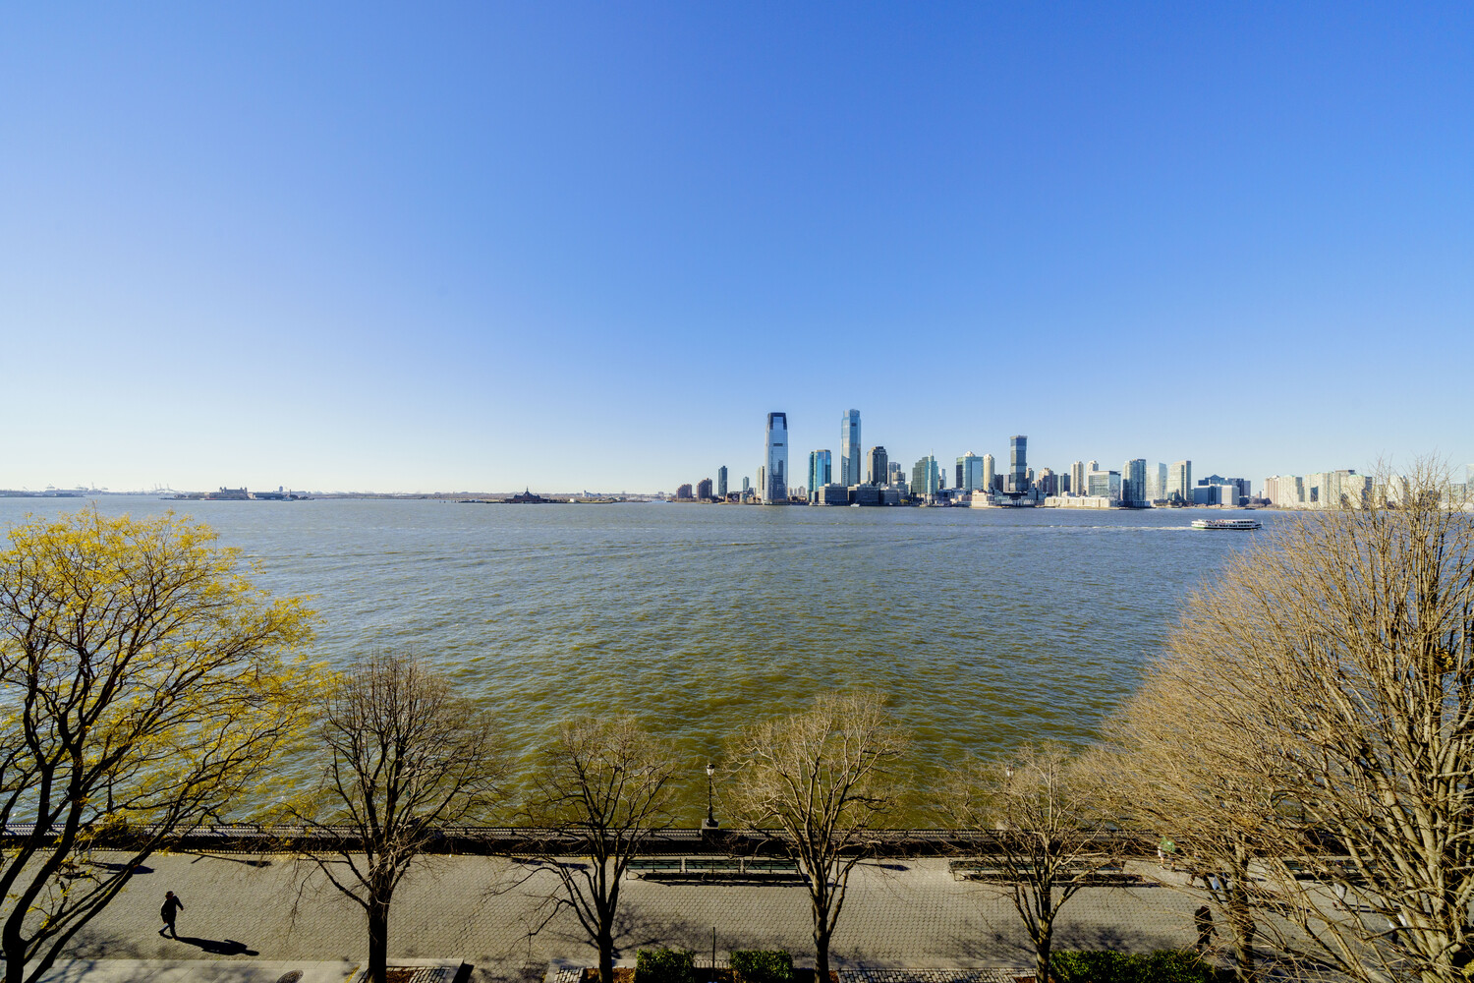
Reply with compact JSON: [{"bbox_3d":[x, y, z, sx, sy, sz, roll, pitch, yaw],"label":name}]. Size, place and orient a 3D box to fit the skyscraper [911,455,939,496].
[{"bbox_3d":[516.772,-31.178,1350.000,38.000,140.200,72.000,1,-1,-5],"label":"skyscraper"}]

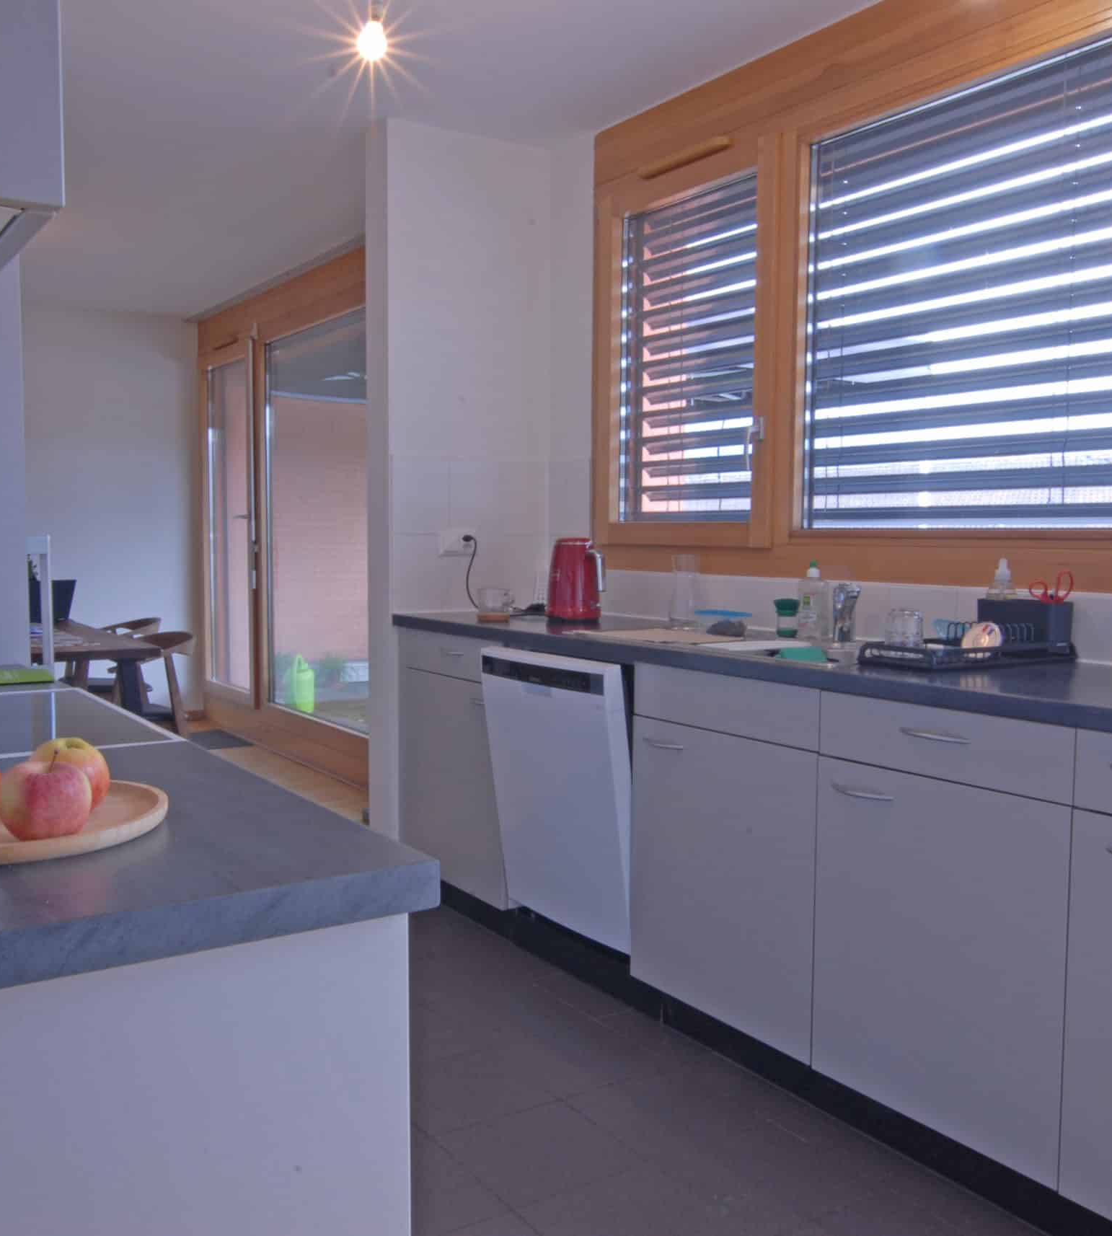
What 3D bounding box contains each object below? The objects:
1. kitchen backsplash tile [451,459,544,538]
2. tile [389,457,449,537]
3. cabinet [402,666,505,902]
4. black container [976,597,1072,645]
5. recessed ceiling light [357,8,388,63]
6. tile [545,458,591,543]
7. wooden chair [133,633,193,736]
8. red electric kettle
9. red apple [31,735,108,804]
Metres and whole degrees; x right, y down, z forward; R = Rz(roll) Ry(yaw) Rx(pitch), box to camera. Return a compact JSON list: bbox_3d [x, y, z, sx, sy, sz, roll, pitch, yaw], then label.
[{"bbox_3d":[-0.192,-0.400,4.126,0.373,0.245,0.010,-2,5,-33],"label":"kitchen backsplash tile"},{"bbox_3d":[-0.437,-0.388,3.965,0.207,0.238,0.010,-2,5,-33],"label":"tile"},{"bbox_3d":[-0.073,0.475,3.802,0.570,0.626,0.623,-2,5,-33],"label":"cabinet"},{"bbox_3d":[0.981,0.015,2.581,0.085,0.105,0.175,-2,5,-33],"label":"black container"},{"bbox_3d":[-0.363,-1.153,2.440,0.060,0.105,0.060,0,4,0],"label":"recessed ceiling light"},{"bbox_3d":[0.049,-0.401,4.130,0.010,0.255,0.260,-2,5,-33],"label":"tile"},{"bbox_3d":[-1.712,0.442,5.003,0.520,0.740,0.540,-2,5,-33],"label":"wooden chair"},{"bbox_3d":[0.066,-0.116,3.701,0.210,0.248,0.162,4,5,43],"label":"red electric kettle"},{"bbox_3d":[-0.441,0.142,1.121,0.071,0.068,0.071,-2,5,-33],"label":"red apple"}]

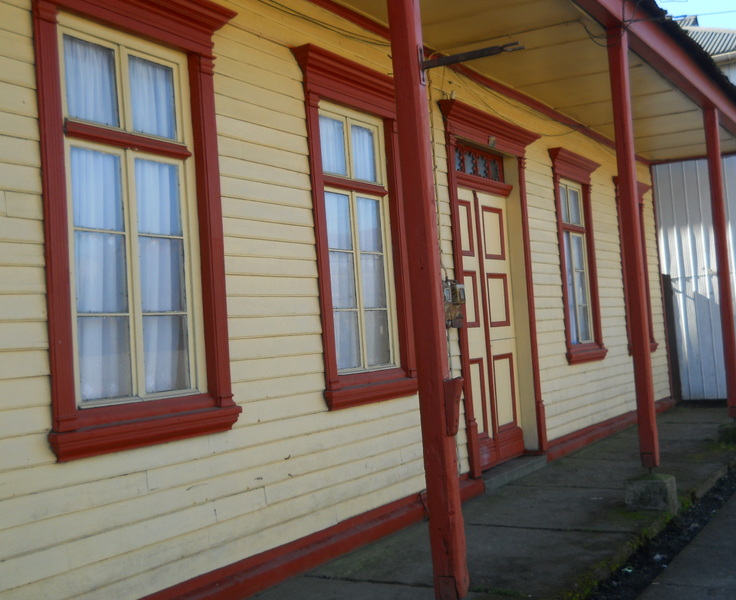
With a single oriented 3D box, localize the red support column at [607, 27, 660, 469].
[{"bbox_3d":[1.921,-0.396,7.364,0.117,3.187,0.117,-5,-2,29],"label":"red support column"}]

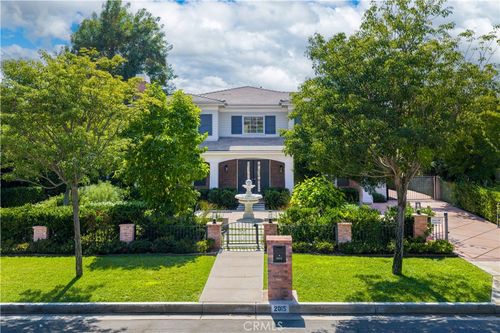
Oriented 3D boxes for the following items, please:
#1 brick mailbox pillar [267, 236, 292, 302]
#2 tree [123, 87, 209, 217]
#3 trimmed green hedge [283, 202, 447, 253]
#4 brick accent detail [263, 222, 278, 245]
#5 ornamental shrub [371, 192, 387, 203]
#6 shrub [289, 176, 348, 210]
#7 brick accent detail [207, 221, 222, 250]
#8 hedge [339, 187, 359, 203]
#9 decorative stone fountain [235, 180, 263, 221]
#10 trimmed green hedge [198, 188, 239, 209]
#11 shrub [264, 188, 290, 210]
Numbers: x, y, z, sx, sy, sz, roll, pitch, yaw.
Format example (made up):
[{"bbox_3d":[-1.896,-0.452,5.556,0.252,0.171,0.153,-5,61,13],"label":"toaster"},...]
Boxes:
[{"bbox_3d":[0.806,2.663,10.273,0.620,1.550,0.560,0,6,0],"label":"brick mailbox pillar"},{"bbox_3d":[-3.409,-0.186,16.062,3.300,6.064,3.300,0,6,0],"label":"tree"},{"bbox_3d":[3.600,1.960,12.900,5.400,1.360,1.900,0,1,2],"label":"trimmed green hedge"},{"bbox_3d":[0.775,2.570,14.349,0.520,0.920,0.500,0,6,0],"label":"brick accent detail"},{"bbox_3d":[7.470,1.820,22.500,0.900,0.640,0.850,0,1,2],"label":"ornamental shrub"},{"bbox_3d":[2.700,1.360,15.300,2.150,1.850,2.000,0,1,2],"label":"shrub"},{"bbox_3d":[-1.311,2.570,14.349,0.520,0.920,0.500,0,6,0],"label":"brick accent detail"},{"bbox_3d":[5.618,1.719,22.283,1.300,1.030,1.000,0,6,0],"label":"hedge"},{"bbox_3d":[-0.020,1.450,16.800,1.200,1.780,1.200,0,1,2],"label":"decorative stone fountain"},{"bbox_3d":[-1.660,1.650,19.900,2.150,1.050,1.100,0,1,2],"label":"trimmed green hedge"},{"bbox_3d":[1.520,1.749,21.482,1.420,1.130,1.100,0,6,0],"label":"shrub"}]

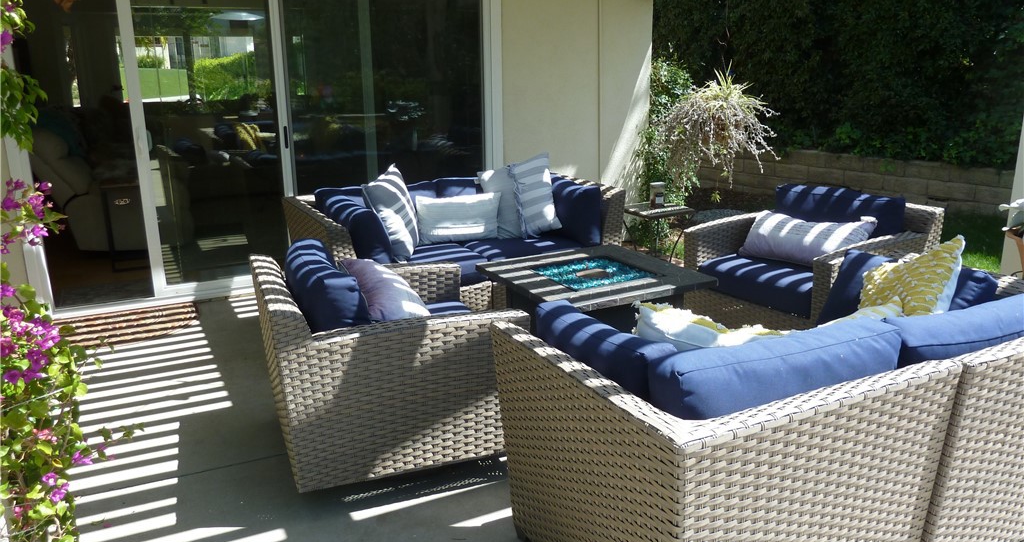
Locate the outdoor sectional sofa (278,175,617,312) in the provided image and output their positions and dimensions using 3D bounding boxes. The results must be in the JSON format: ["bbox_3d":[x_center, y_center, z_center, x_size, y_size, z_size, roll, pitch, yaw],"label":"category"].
[{"bbox_3d":[-0.316,-0.148,4.592,1.908,0.760,0.954,-9,17,-28],"label":"outdoor sectional sofa"}]

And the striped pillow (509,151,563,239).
[{"bbox_3d":[0.161,-0.480,4.701,0.140,0.450,0.410,-8,8,36],"label":"striped pillow"}]

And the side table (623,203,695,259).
[{"bbox_3d":[1.036,-0.211,5.307,0.430,0.470,0.360,-9,17,-28],"label":"side table"}]

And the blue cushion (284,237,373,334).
[{"bbox_3d":[-0.682,0.125,2.811,0.200,0.410,0.580,-22,21,-16],"label":"blue cushion"}]

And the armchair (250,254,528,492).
[{"bbox_3d":[-0.523,0.326,2.938,0.870,0.700,0.870,-7,16,-20],"label":"armchair"}]

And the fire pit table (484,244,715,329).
[{"bbox_3d":[0.345,0.288,3.239,0.745,0.590,0.745,-8,17,-26],"label":"fire pit table"}]

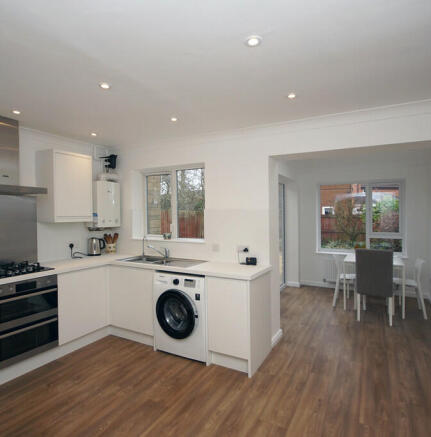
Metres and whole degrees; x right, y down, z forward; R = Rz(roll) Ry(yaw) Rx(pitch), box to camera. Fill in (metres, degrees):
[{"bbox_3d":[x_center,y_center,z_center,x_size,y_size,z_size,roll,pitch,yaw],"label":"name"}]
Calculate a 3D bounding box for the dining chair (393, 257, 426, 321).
[{"bbox_3d":[2.805,0.976,3.990,0.440,0.790,0.450,0,1,30],"label":"dining chair"}]

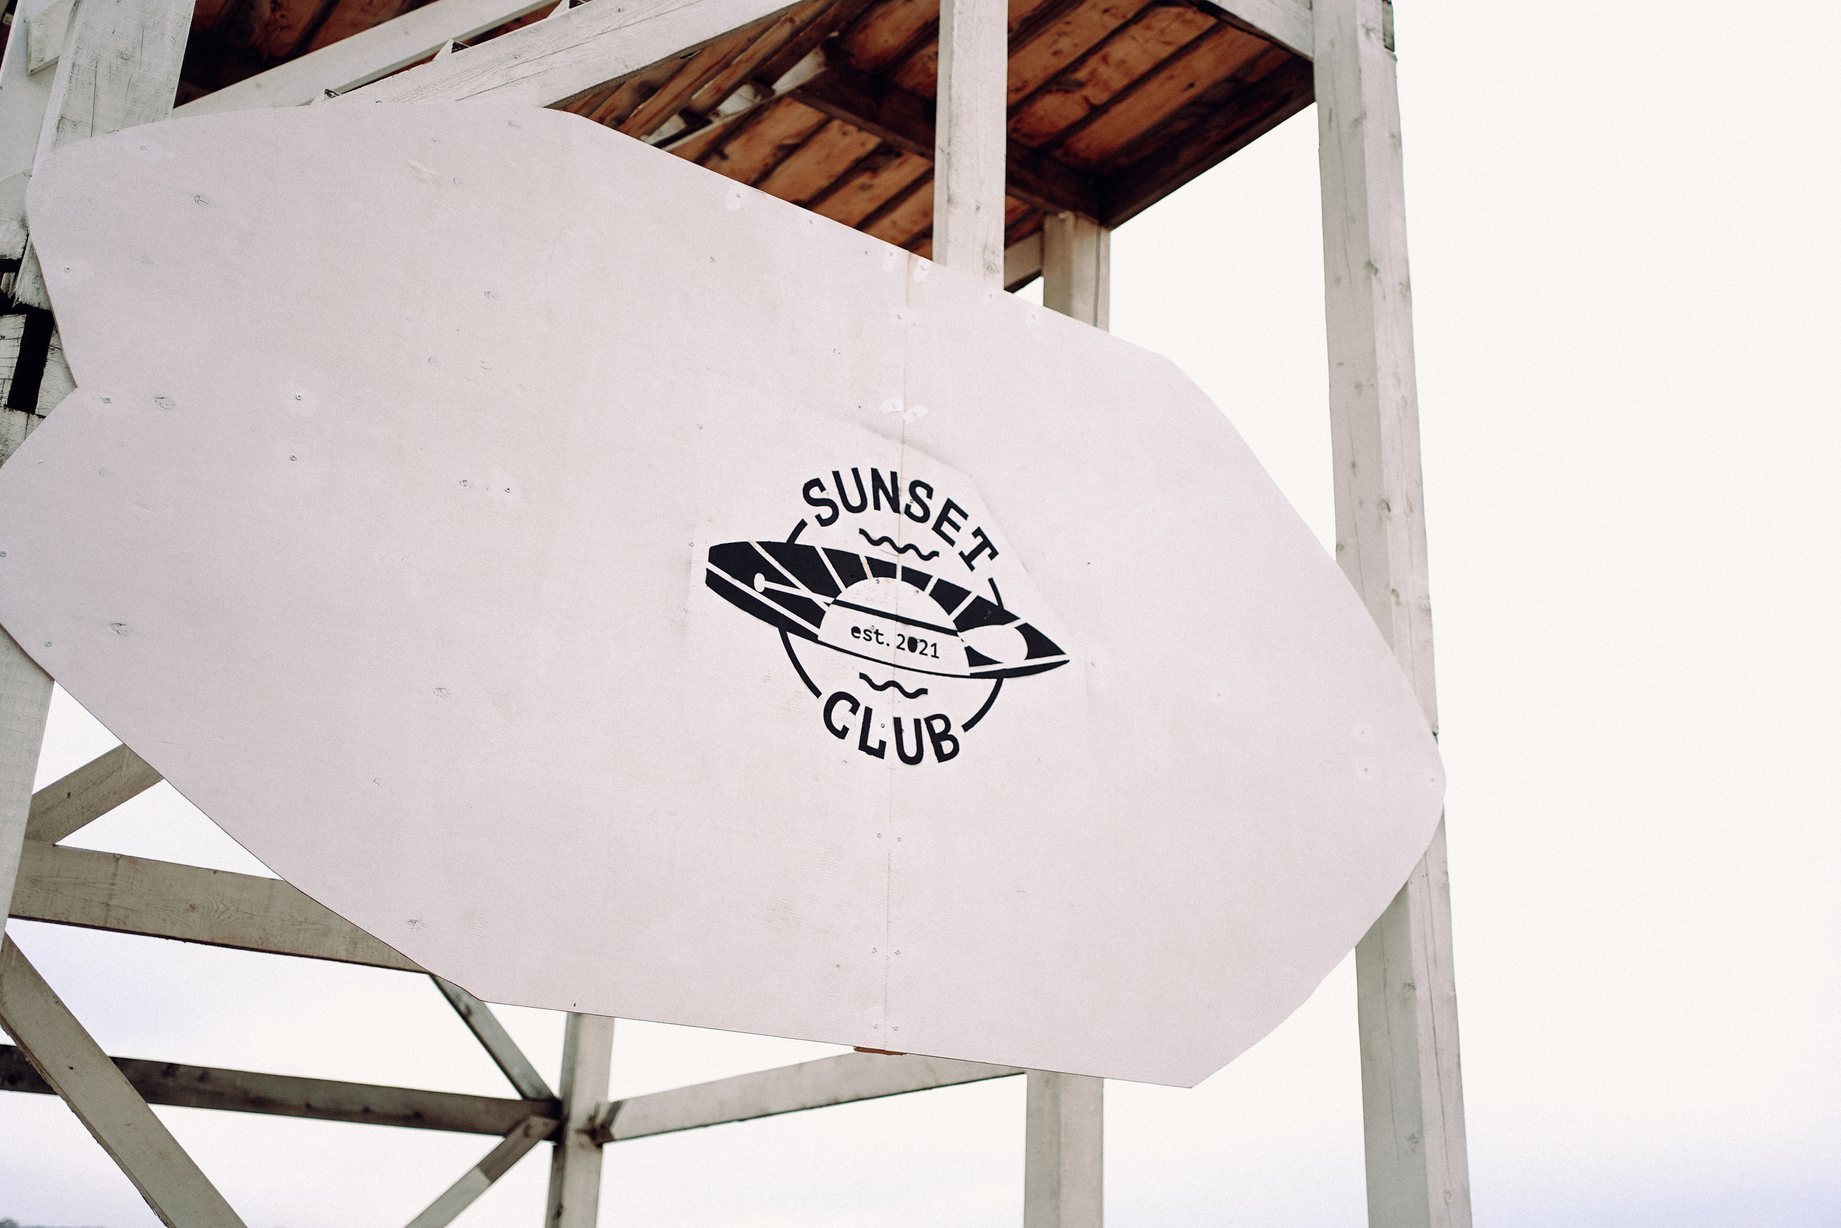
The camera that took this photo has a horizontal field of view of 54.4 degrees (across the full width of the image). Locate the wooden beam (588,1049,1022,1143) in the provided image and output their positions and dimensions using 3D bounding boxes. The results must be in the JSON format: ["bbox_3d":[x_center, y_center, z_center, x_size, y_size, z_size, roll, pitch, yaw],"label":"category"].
[{"bbox_3d":[-0.461,1.621,6.095,0.052,0.145,3.080,15,-25,-29],"label":"wooden beam"}]

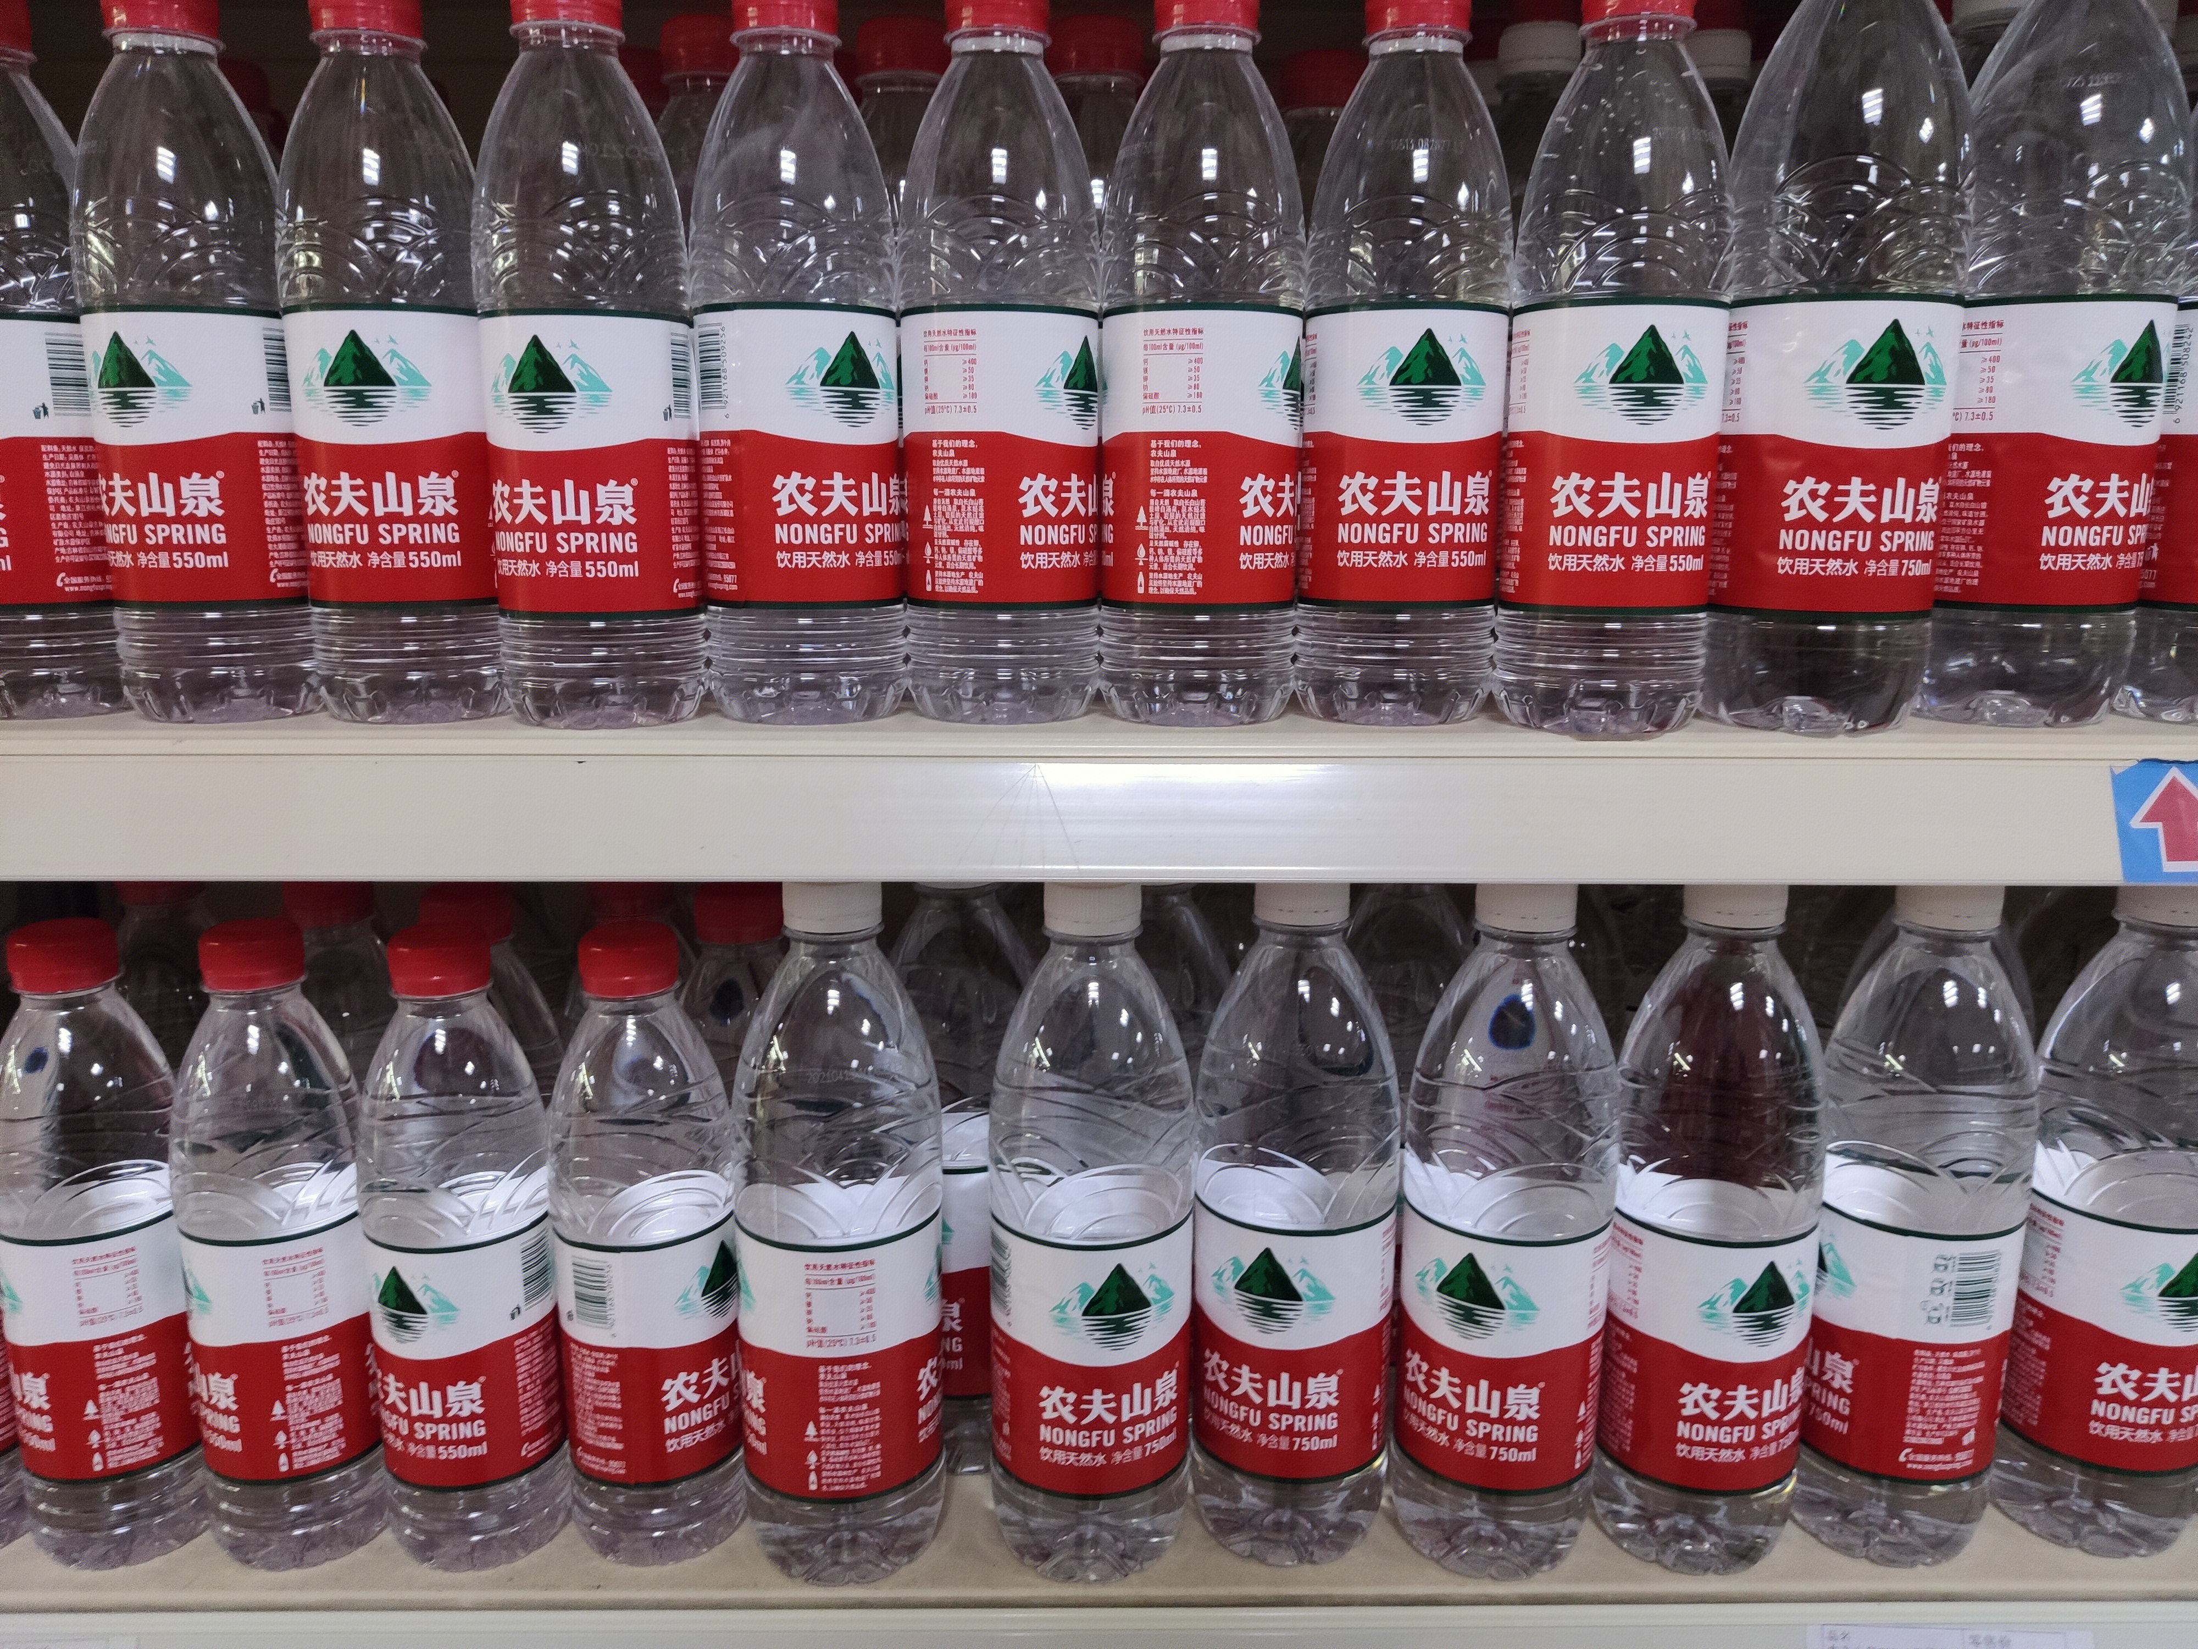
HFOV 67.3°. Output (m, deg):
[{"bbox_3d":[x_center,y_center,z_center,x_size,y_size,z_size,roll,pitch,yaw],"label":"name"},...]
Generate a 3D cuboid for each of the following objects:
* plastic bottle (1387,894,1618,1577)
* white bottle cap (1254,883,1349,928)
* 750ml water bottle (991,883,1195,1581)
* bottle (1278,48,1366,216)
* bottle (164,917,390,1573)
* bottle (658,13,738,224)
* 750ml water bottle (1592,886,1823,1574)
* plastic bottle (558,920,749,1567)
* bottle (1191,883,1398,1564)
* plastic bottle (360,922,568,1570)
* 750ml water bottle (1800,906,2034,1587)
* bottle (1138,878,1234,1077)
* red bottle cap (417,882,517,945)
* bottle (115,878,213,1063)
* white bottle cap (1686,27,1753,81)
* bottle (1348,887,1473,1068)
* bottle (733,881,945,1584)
[{"bbox_3d":[0.149,0.141,0.603,0.073,0.259,0.073,8,14,33],"label":"plastic bottle"},{"bbox_3d":[0.073,0.023,0.587,0.034,0.019,0.034,2,11,7],"label":"white bottle cap"},{"bbox_3d":[-0.002,0.140,0.584,0.071,0.254,0.071,0,12,0],"label":"750ml water bottle"},{"bbox_3d":[0.085,-0.172,0.642,0.065,0.230,0.065,0,12,0],"label":"bottle"},{"bbox_3d":[-0.296,0.148,0.598,0.065,0.230,0.065,0,12,0],"label":"bottle"},{"bbox_3d":[-0.135,-0.163,0.591,0.064,0.233,0.064,-2,12,-12],"label":"bottle"},{"bbox_3d":[0.225,0.141,0.604,0.073,0.259,0.073,-2,12,-10],"label":"750ml water bottle"},{"bbox_3d":[-0.166,0.153,0.606,0.064,0.234,0.064,1,11,7],"label":"plastic bottle"},{"bbox_3d":[0.071,0.138,0.593,0.071,0.254,0.071,0,12,0],"label":"bottle"},{"bbox_3d":[-0.229,0.149,0.596,0.065,0.230,0.065,2,12,7],"label":"plastic bottle"},{"bbox_3d":[0.302,0.140,0.610,0.073,0.259,0.073,6,13,27],"label":"750ml water bottle"},{"bbox_3d":[0.019,0.126,0.652,0.071,0.254,0.071,0,12,0],"label":"bottle"},{"bbox_3d":[-0.247,0.035,0.643,0.033,0.018,0.033,-4,12,-21],"label":"red bottle cap"},{"bbox_3d":[-0.392,0.125,0.711,0.065,0.230,0.065,0,12,0],"label":"bottle"},{"bbox_3d":[0.255,-0.315,0.689,0.033,0.020,0.033,4,12,19],"label":"white bottle cap"},{"bbox_3d":[0.123,0.125,0.682,0.073,0.259,0.073,2,12,11],"label":"bottle"},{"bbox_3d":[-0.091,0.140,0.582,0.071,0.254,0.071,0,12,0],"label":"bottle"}]

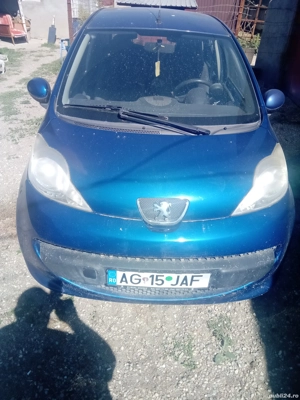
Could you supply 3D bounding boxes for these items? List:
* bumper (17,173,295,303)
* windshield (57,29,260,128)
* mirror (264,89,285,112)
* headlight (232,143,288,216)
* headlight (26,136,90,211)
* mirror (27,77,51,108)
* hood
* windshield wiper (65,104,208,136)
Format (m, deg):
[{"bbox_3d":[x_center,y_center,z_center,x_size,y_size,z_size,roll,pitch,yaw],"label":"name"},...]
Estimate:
[{"bbox_3d":[0.047,0.222,1.814,1.600,0.510,0.550,2,32,-2],"label":"bumper"},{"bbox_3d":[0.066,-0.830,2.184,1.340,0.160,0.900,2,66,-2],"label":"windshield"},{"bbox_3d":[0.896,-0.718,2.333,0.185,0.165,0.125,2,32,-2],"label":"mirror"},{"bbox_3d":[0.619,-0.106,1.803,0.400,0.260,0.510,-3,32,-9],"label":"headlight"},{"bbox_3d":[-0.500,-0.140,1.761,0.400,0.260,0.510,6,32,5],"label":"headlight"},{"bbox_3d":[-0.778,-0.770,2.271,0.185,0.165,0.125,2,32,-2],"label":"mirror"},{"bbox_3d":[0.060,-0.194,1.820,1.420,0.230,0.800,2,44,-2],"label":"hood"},{"bbox_3d":[-0.088,-0.508,2.028,0.950,0.085,0.130,12,33,6],"label":"windshield wiper"}]

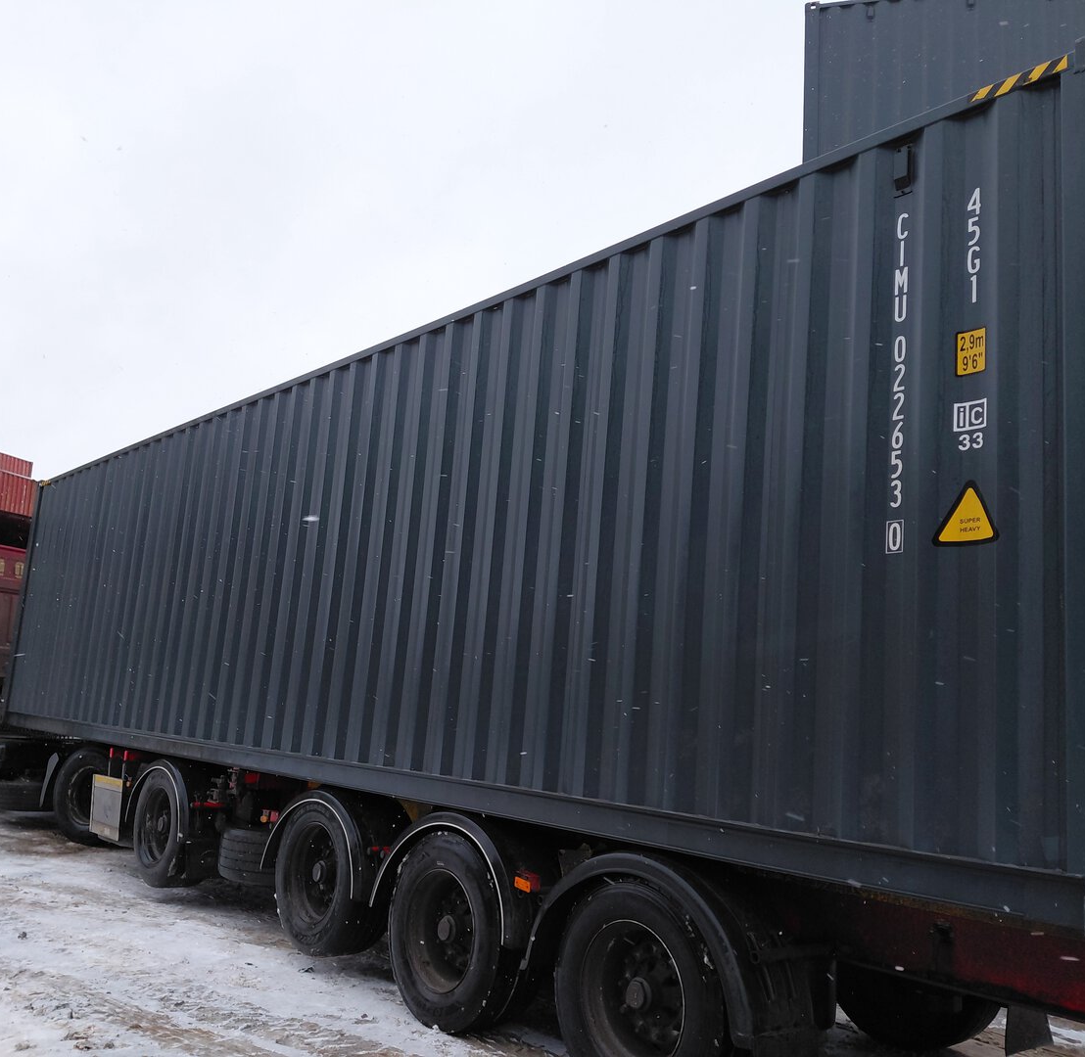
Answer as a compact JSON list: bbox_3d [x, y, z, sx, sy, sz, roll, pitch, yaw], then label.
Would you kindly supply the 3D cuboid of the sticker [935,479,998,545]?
[{"bbox_3d":[1.448,-0.058,3.501,0.006,0.220,0.235,14,-14,-39],"label":"sticker"}]

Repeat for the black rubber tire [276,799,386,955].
[{"bbox_3d":[-1.299,2.148,6.340,0.360,0.960,0.960,14,-14,-39],"label":"black rubber tire"}]

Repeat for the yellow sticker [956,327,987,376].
[{"bbox_3d":[1.513,-0.630,3.608,0.006,0.165,0.110,14,-14,-39],"label":"yellow sticker"}]

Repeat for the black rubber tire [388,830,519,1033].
[{"bbox_3d":[-0.403,2.073,5.294,0.360,0.960,0.960,14,-14,-39],"label":"black rubber tire"}]

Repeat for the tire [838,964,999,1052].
[{"bbox_3d":[2.050,2.340,5.620,0.360,0.960,0.960,14,-14,-39],"label":"tire"}]

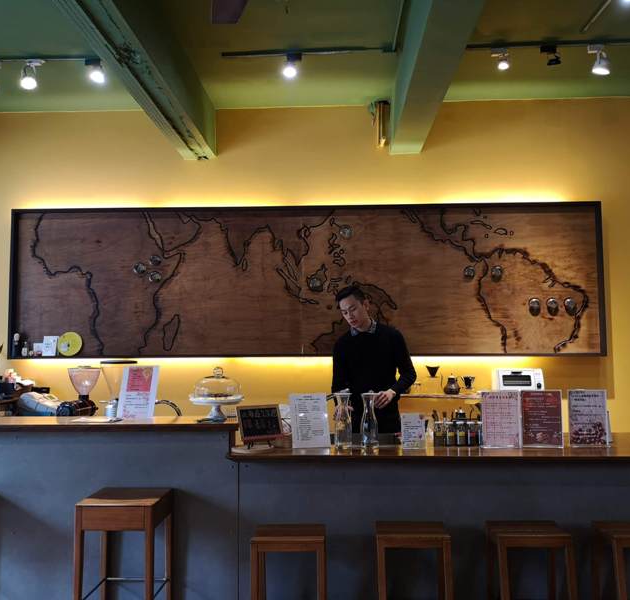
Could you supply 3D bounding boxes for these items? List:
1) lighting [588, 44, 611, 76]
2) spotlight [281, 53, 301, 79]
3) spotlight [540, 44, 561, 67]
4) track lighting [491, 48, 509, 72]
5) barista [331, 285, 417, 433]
[{"bbox_3d":[1.912,-1.610,4.194,0.145,0.180,0.125,-2,-4,23],"label":"lighting"},{"bbox_3d":[-0.158,-1.608,4.278,0.120,0.140,0.115,-1,-4,8],"label":"spotlight"},{"bbox_3d":[1.592,-1.653,4.218,0.125,0.120,0.115,-4,-5,39],"label":"spotlight"},{"bbox_3d":[1.272,-1.645,4.277,0.115,0.125,0.115,-1,-4,12],"label":"track lighting"},{"bbox_3d":[0.380,0.795,3.924,0.510,1.780,0.390,-1,-4,15],"label":"barista"}]

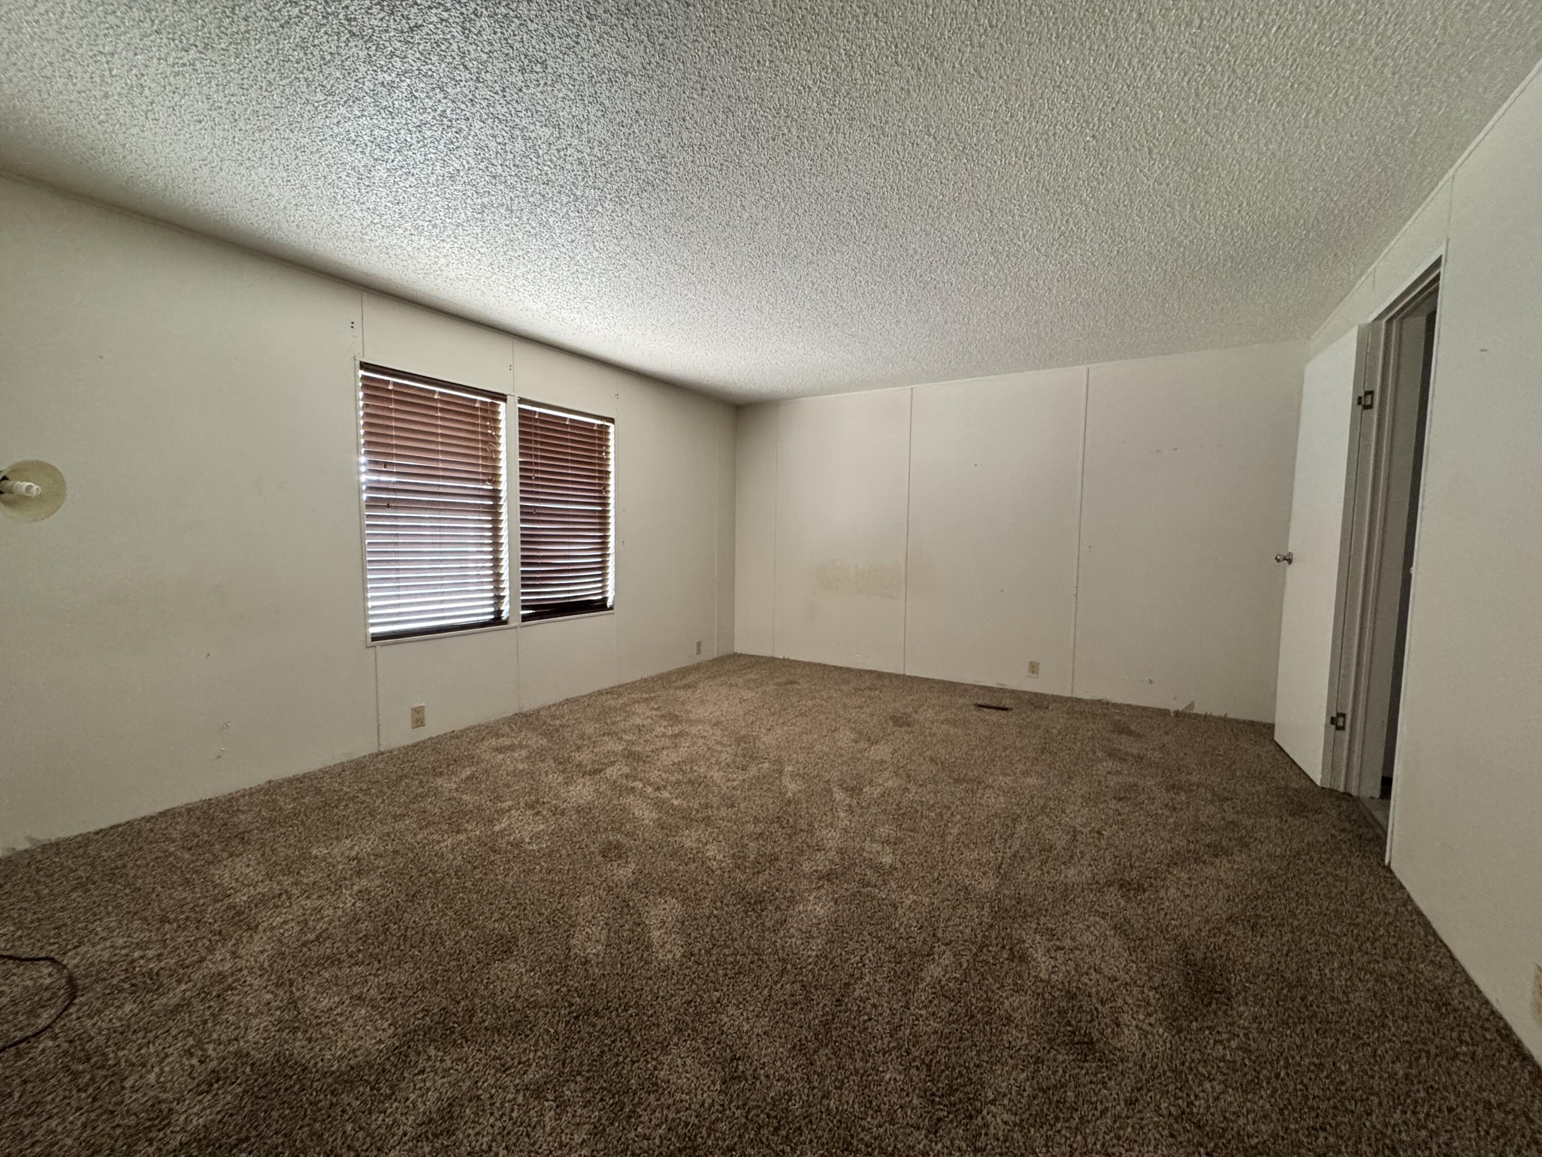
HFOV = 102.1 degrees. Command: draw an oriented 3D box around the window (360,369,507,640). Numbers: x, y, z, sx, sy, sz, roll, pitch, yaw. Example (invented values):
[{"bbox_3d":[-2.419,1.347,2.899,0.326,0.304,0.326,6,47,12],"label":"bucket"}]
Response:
[{"bbox_3d":[-1.768,-0.379,3.358,0.080,1.345,0.793,3,5,31],"label":"window"}]

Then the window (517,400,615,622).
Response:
[{"bbox_3d":[-1.321,-0.427,4.105,0.080,1.347,0.784,3,5,31],"label":"window"}]

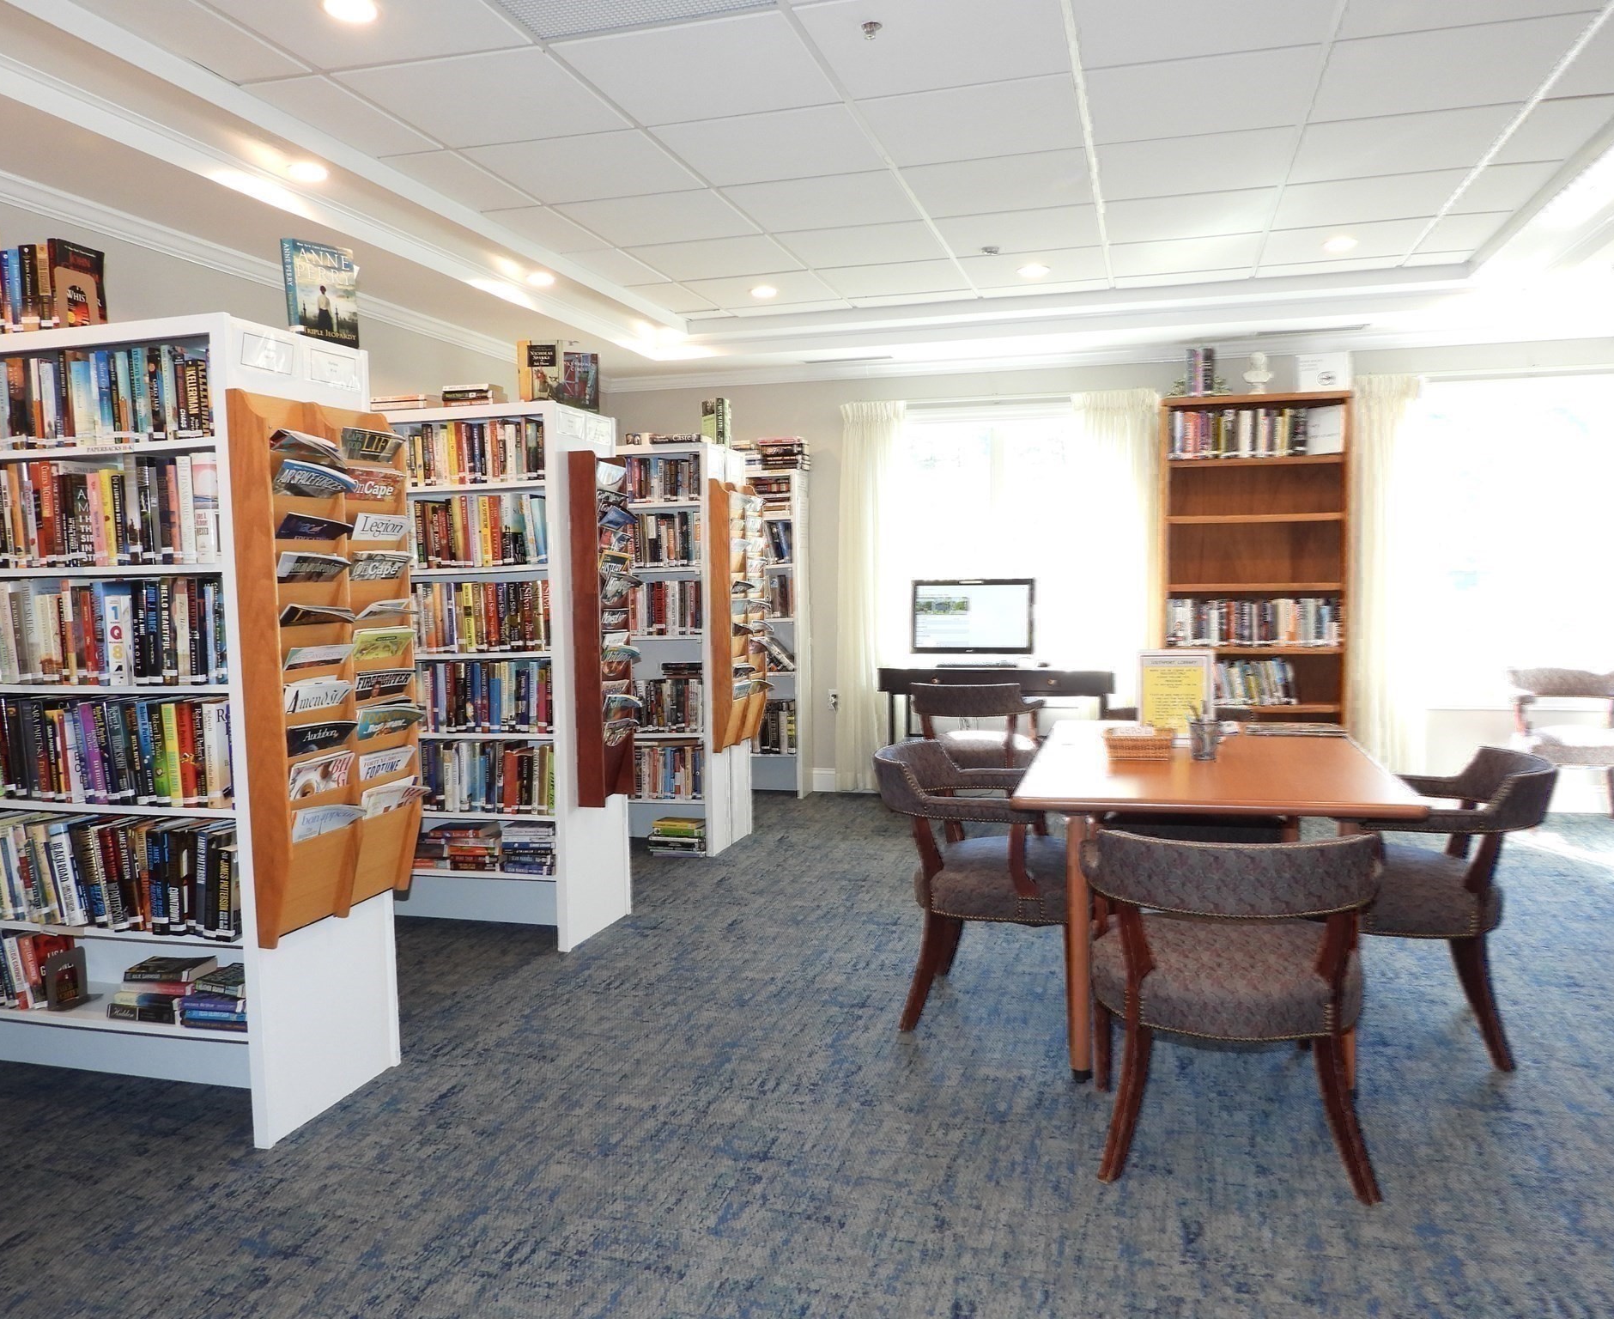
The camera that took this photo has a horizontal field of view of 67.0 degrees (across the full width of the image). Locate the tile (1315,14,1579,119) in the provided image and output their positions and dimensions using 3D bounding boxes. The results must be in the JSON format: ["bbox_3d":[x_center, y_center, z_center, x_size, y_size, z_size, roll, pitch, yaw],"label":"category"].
[{"bbox_3d":[1.655,-1.548,3.204,0.597,0.020,0.597,0,5,16],"label":"tile"}]

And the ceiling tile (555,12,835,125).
[{"bbox_3d":[-0.268,-1.537,3.175,0.605,0.025,0.605,0,4,16],"label":"ceiling tile"}]

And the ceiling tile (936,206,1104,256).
[{"bbox_3d":[0.819,-1.649,4.674,0.600,0.024,0.595,0,4,16],"label":"ceiling tile"}]

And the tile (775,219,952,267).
[{"bbox_3d":[0.229,-1.651,4.844,0.600,0.024,0.595,0,4,16],"label":"tile"}]

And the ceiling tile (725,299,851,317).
[{"bbox_3d":[-0.083,-1.740,6.014,0.605,0.030,0.208,0,5,16],"label":"ceiling tile"}]

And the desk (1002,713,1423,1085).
[{"bbox_3d":[1.117,0.641,3.447,0.910,0.742,1.390,0,5,16],"label":"desk"}]

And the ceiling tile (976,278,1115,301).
[{"bbox_3d":[1.101,-1.738,5.680,0.600,0.020,0.190,0,5,16],"label":"ceiling tile"}]

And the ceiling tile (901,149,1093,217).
[{"bbox_3d":[0.654,-1.607,4.117,0.605,0.030,0.605,0,5,16],"label":"ceiling tile"}]

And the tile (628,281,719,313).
[{"bbox_3d":[-0.621,-1.718,5.774,0.260,0.025,0.600,0,4,16],"label":"tile"}]

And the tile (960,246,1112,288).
[{"bbox_3d":[0.999,-1.708,5.304,0.597,0.020,0.597,0,5,16],"label":"tile"}]

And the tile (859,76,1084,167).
[{"bbox_3d":[0.491,-1.553,3.526,0.597,0.020,0.597,0,5,16],"label":"tile"}]

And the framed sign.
[{"bbox_3d":[1.072,0.120,3.542,0.213,0.287,0.065,0,5,16],"label":"framed sign"}]

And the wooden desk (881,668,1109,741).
[{"bbox_3d":[1.023,0.424,6.509,1.220,0.770,0.500,0,4,16],"label":"wooden desk"}]

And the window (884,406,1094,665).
[{"bbox_3d":[0.992,-0.633,6.762,1.177,1.538,0.120,0,5,16],"label":"window"}]

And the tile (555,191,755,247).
[{"bbox_3d":[-0.522,-1.609,4.443,0.600,0.020,0.600,0,5,16],"label":"tile"}]

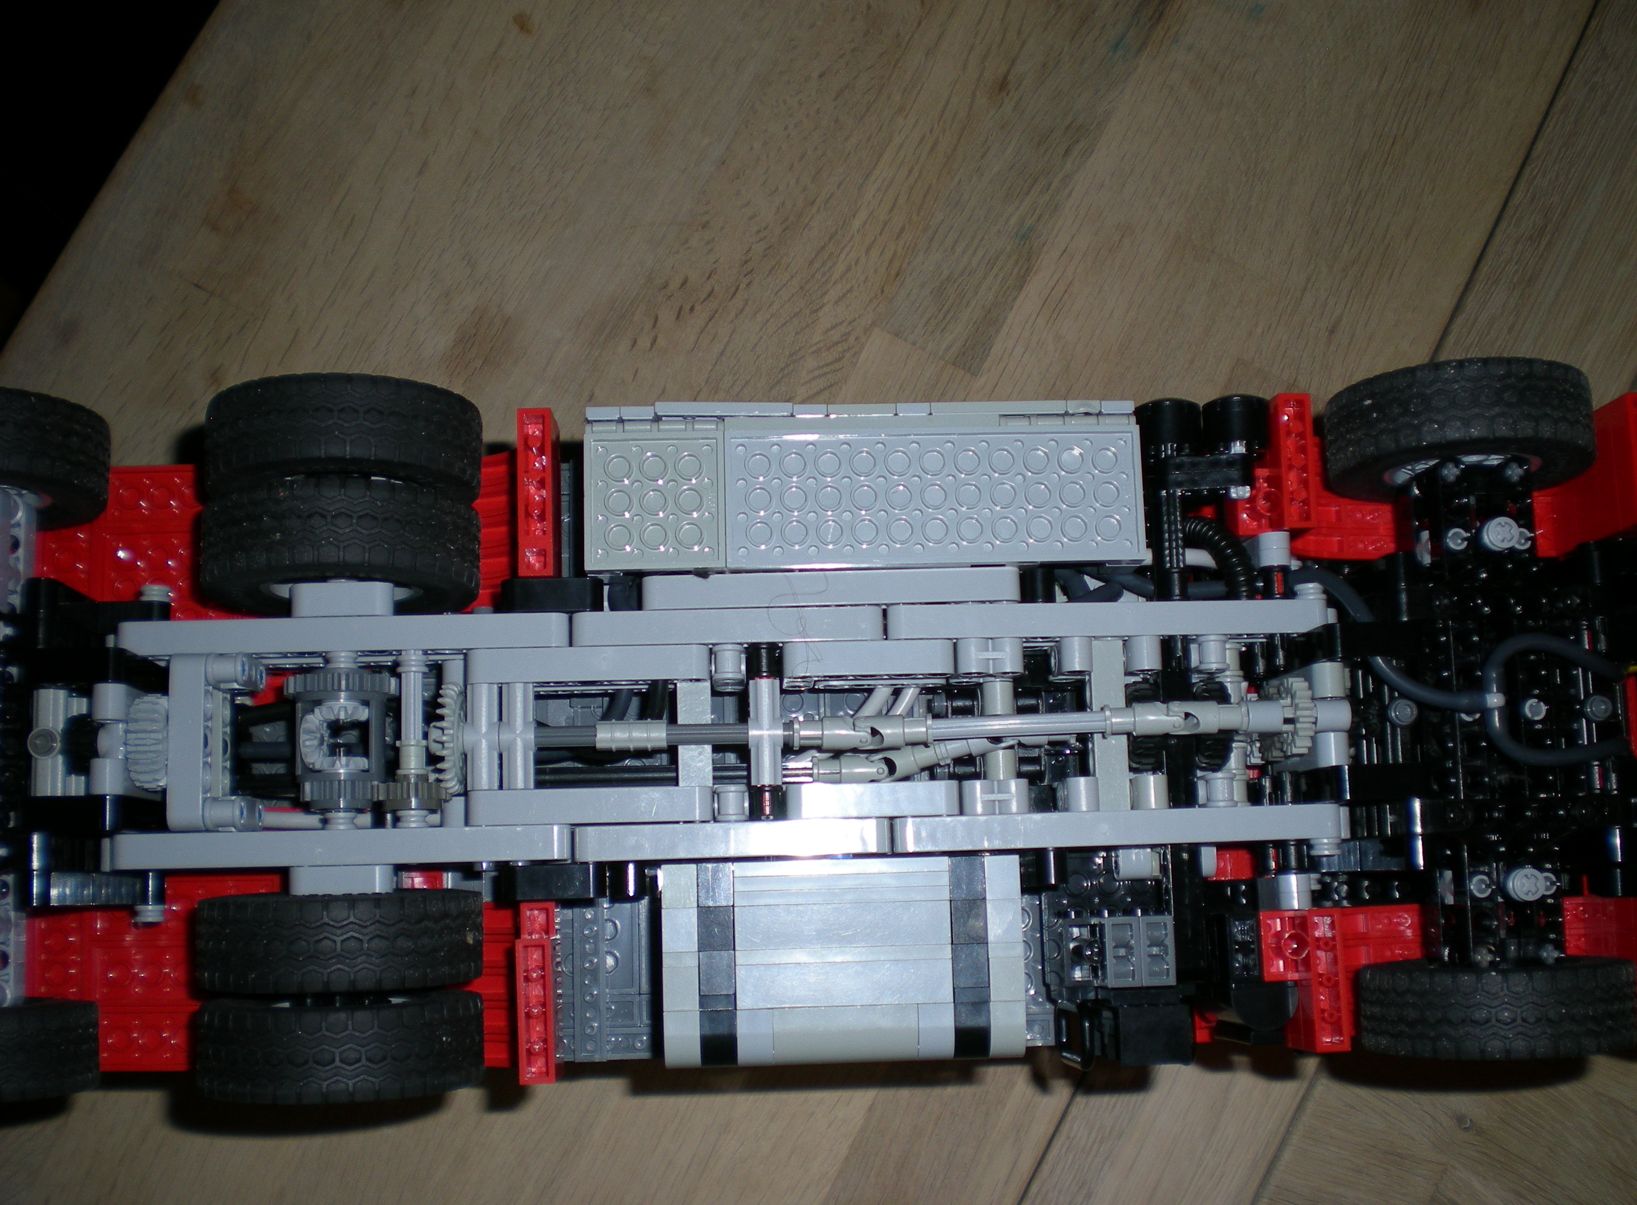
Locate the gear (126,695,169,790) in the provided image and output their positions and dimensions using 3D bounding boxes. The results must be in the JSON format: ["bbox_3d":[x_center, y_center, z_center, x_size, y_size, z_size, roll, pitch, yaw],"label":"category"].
[{"bbox_3d":[-0.151,0.032,0.408,0.008,0.022,0.022,-1,82,-2],"label":"gear"}]

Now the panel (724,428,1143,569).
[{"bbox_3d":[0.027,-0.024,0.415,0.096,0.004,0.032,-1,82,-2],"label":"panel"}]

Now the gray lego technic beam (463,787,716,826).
[{"bbox_3d":[-0.052,0.046,0.409,0.056,0.008,0.008,-1,82,-2],"label":"gray lego technic beam"}]

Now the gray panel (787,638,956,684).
[{"bbox_3d":[0.011,0.013,0.413,0.040,0.008,0.008,-1,81,-3],"label":"gray panel"}]

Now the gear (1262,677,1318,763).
[{"bbox_3d":[0.109,0.027,0.420,0.011,0.019,0.019,-1,82,-2],"label":"gear"}]

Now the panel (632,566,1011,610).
[{"bbox_3d":[0.003,-0.002,0.415,0.088,0.008,0.008,-1,81,-3],"label":"panel"}]

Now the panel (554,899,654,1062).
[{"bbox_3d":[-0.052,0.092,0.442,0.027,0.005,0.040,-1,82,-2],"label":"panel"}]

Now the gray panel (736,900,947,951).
[{"bbox_3d":[0.005,0.073,0.405,0.048,0.008,0.010,-1,81,-3],"label":"gray panel"}]

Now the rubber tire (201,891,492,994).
[{"bbox_3d":[-0.106,0.075,0.400,0.062,0.062,0.020,-1,81,-3],"label":"rubber tire"}]

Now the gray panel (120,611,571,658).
[{"bbox_3d":[-0.108,0.008,0.409,0.104,0.008,0.008,-1,81,-3],"label":"gray panel"}]

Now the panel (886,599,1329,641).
[{"bbox_3d":[0.068,0.004,0.417,0.104,0.008,0.008,-1,81,-3],"label":"panel"}]

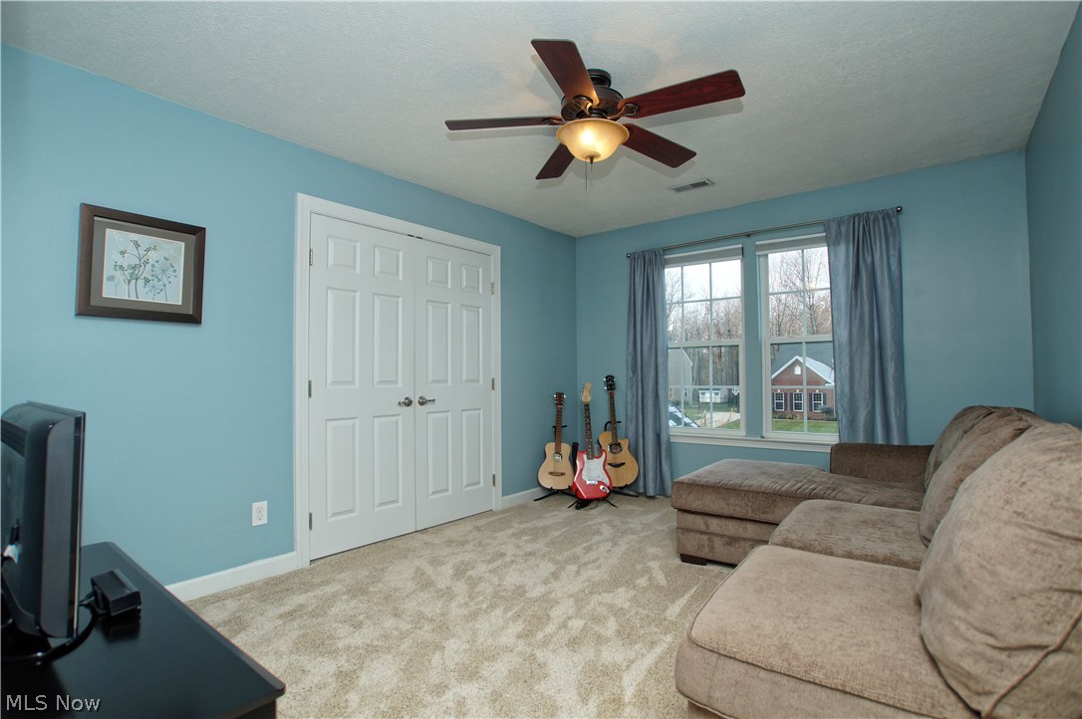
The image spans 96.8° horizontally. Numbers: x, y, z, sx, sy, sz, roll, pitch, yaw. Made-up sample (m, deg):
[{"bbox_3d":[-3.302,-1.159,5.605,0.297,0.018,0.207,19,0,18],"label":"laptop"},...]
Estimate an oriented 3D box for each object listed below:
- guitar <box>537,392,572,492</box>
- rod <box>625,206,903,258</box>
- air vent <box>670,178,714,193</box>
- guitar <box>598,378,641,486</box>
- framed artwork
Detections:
[{"bbox_3d":[0.124,0.725,4.288,0.315,0.855,0.110,0,-9,-8],"label":"guitar"},{"bbox_3d":[1.556,-0.950,3.722,1.998,0.050,0.090,-1,-2,39],"label":"rod"},{"bbox_3d":[1.070,-1.230,3.408,0.295,0.020,0.140,-1,-2,39],"label":"air vent"},{"bbox_3d":[0.668,0.639,4.314,0.385,1.000,0.110,0,-10,-3],"label":"guitar"},{"bbox_3d":[-1.837,-0.423,2.233,0.030,0.482,0.460,-1,-2,42],"label":"framed artwork"}]

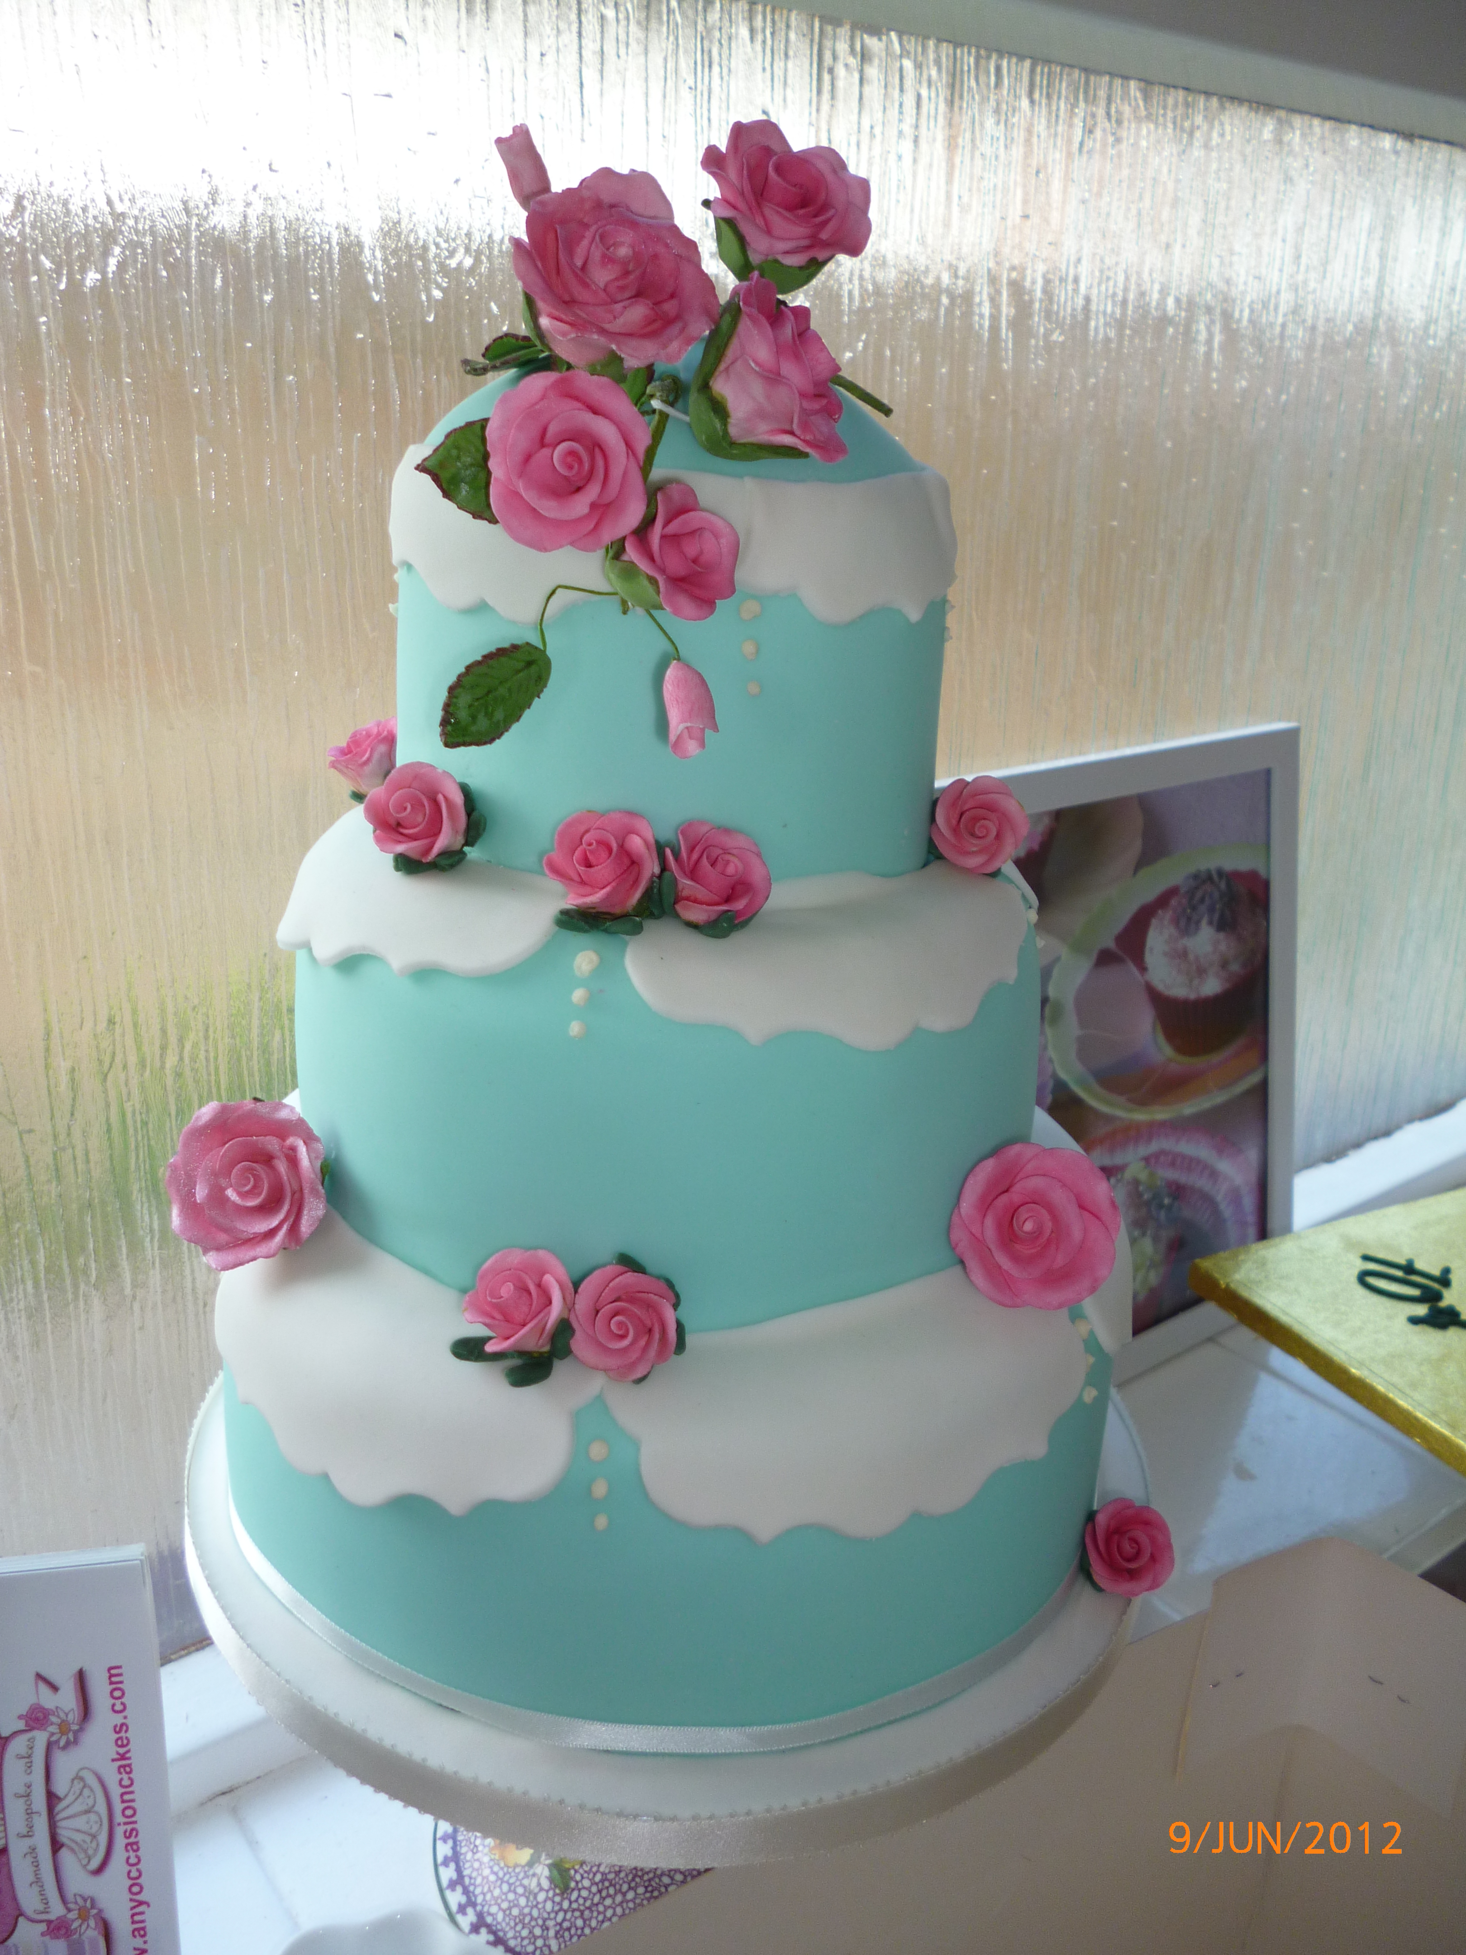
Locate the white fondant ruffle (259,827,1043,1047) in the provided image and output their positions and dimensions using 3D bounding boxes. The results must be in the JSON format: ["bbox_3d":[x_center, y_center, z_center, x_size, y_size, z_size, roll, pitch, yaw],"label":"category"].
[{"bbox_3d":[-0.020,-0.035,0.451,0.214,0.031,0.214,3,21,0],"label":"white fondant ruffle"}]

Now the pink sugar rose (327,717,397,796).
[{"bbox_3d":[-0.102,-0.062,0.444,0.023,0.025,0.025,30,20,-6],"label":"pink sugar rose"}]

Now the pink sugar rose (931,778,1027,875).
[{"bbox_3d":[0.073,-0.045,0.469,0.029,0.029,0.022,3,-5,2],"label":"pink sugar rose"}]

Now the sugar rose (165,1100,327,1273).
[{"bbox_3d":[-0.143,0.061,0.462,0.047,0.049,0.033,-1,-12,-9],"label":"sugar rose"}]

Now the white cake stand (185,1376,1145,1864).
[{"bbox_3d":[-0.019,0.153,0.524,0.306,0.018,0.306,3,21,0],"label":"white cake stand"}]

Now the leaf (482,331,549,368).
[{"bbox_3d":[-0.061,-0.176,0.443,0.024,0.008,0.018,12,40,12],"label":"leaf"}]

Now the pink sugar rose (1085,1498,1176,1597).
[{"bbox_3d":[0.113,0.162,0.448,0.026,0.027,0.020,1,0,-6],"label":"pink sugar rose"}]

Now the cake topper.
[{"bbox_3d":[-0.022,-0.142,0.418,0.121,0.160,0.110,3,22,0],"label":"cake topper"}]

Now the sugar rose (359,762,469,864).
[{"bbox_3d":[-0.087,-0.045,0.433,0.029,0.028,0.023,5,-14,7],"label":"sugar rose"}]

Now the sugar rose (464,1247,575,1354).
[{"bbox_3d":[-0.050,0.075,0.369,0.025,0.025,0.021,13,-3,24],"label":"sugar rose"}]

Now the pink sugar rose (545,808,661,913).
[{"bbox_3d":[-0.034,-0.030,0.412,0.029,0.027,0.024,8,-21,14],"label":"pink sugar rose"}]

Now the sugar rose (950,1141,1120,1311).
[{"bbox_3d":[0.078,0.064,0.407,0.043,0.043,0.025,3,0,-1],"label":"sugar rose"}]

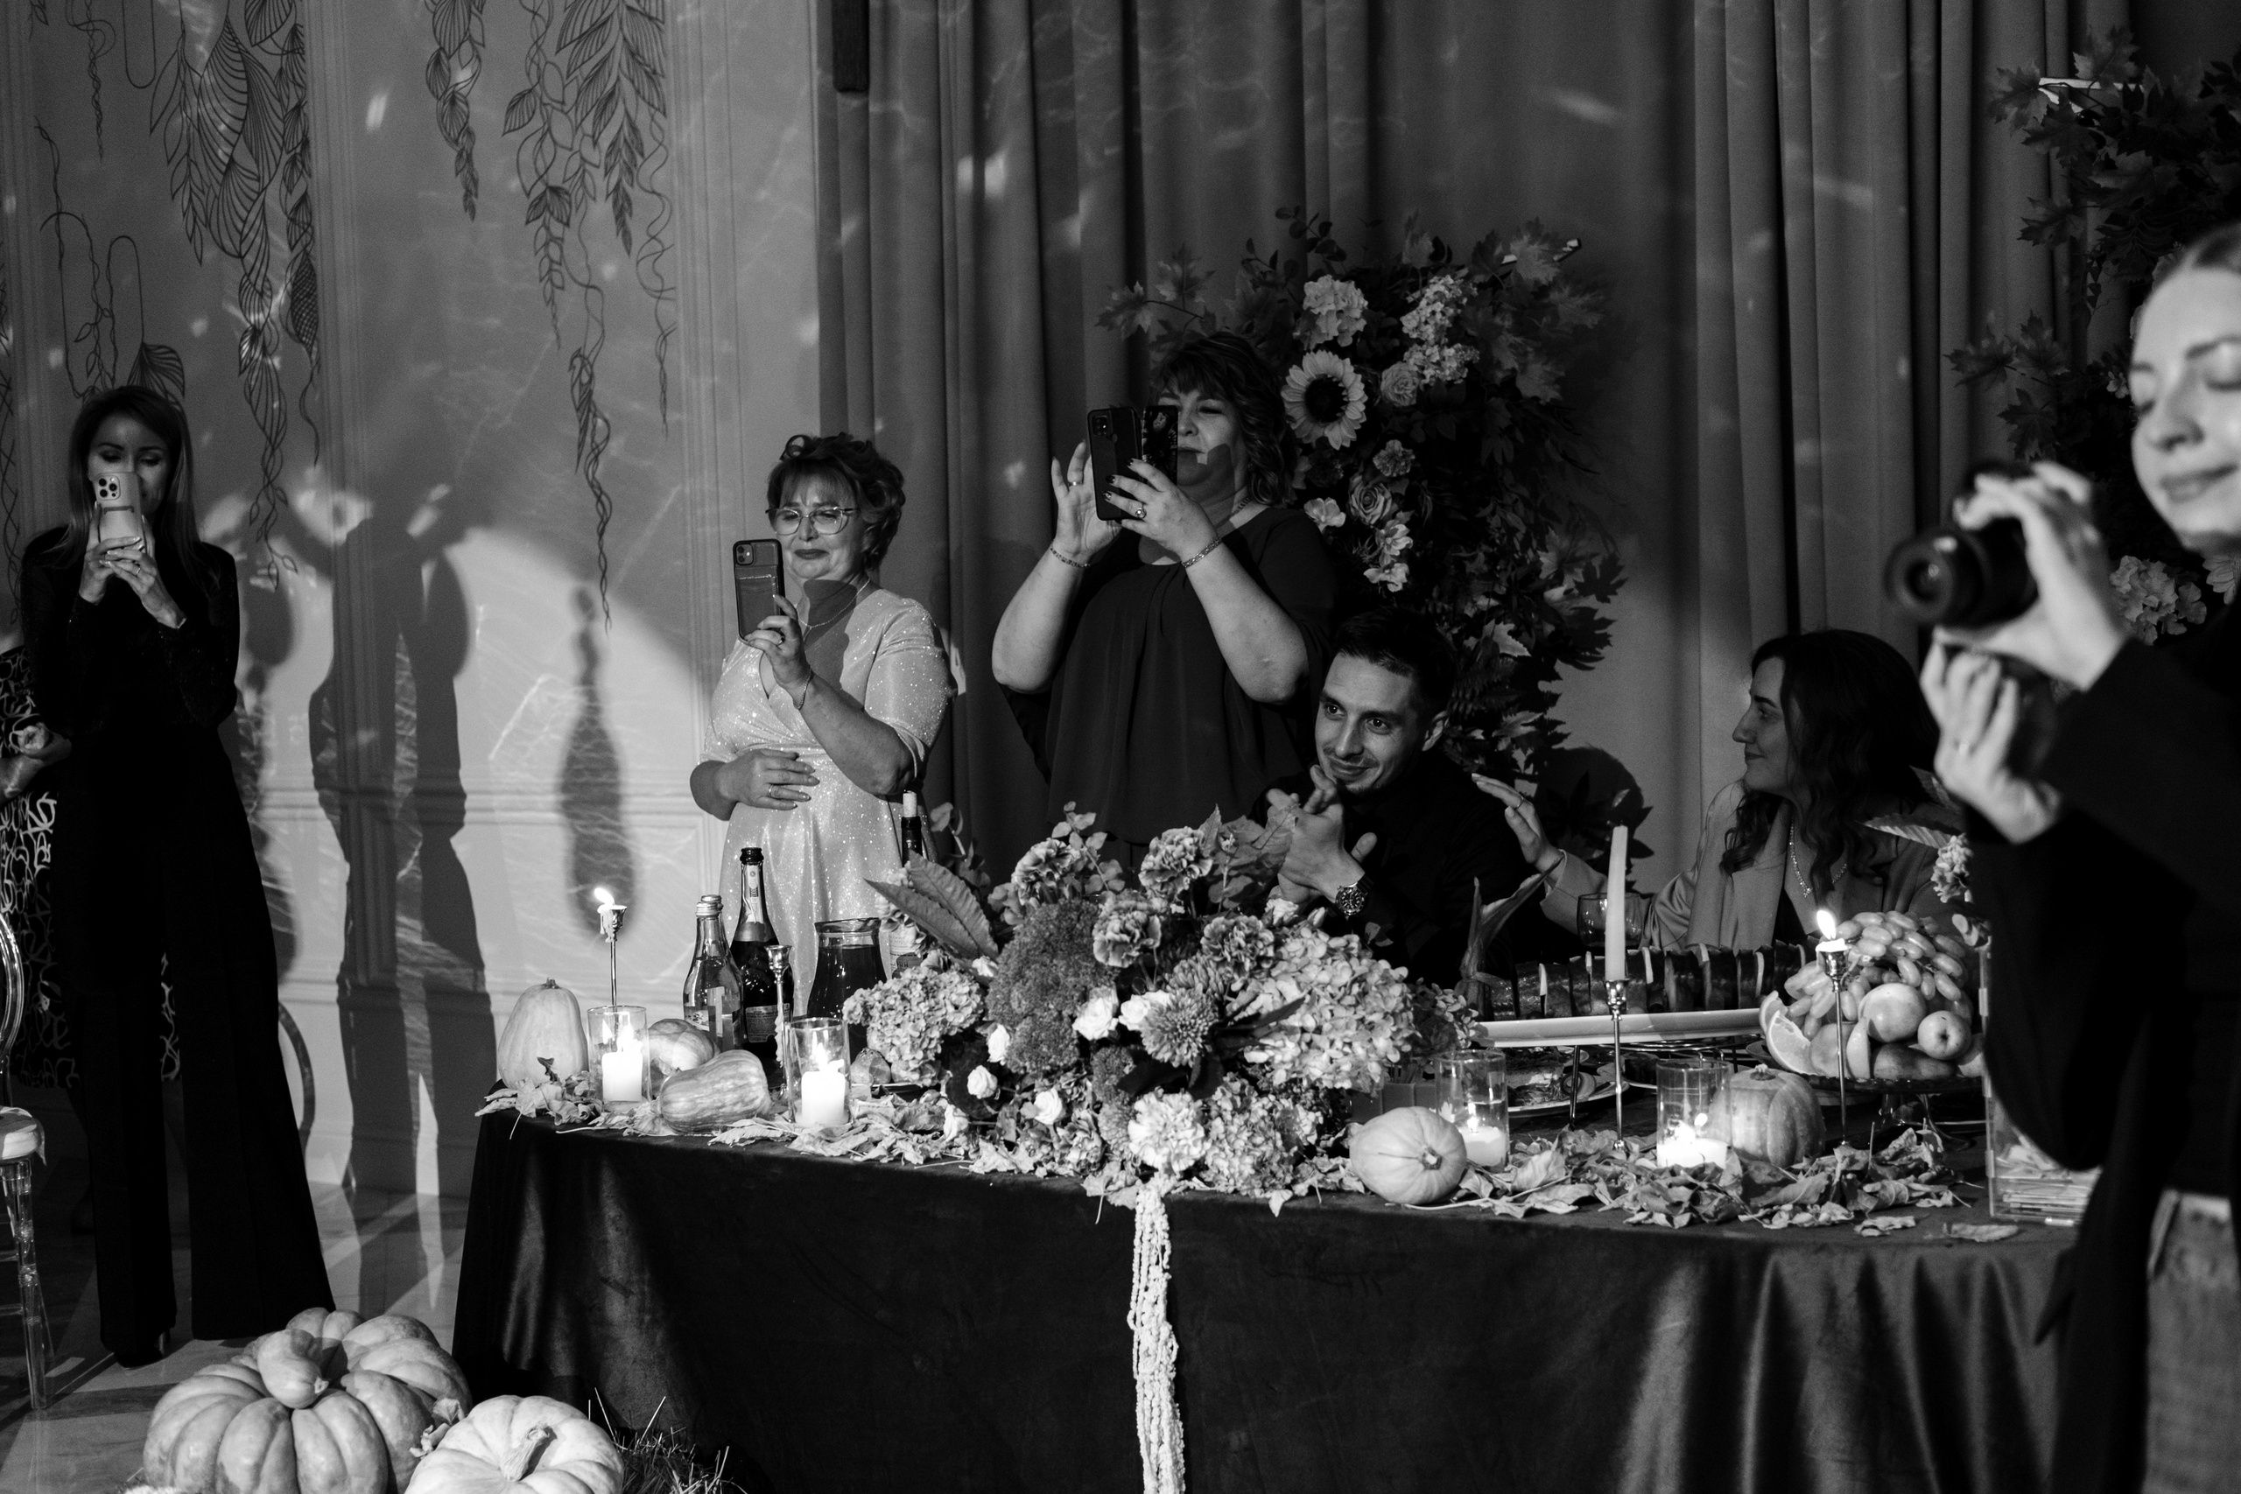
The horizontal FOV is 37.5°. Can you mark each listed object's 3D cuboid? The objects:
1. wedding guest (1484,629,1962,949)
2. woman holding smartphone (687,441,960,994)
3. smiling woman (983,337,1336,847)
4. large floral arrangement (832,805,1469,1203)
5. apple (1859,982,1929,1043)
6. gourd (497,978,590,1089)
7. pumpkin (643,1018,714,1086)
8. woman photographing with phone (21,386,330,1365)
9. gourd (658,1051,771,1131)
[{"bbox_3d":[0.857,0.492,4.478,0.680,1.270,0.750,1,5,27],"label":"wedding guest"},{"bbox_3d":[-0.486,0.291,5.402,0.460,1.590,0.450,1,5,29],"label":"woman holding smartphone"},{"bbox_3d":[0.100,0.228,5.157,0.560,1.725,0.500,1,5,27],"label":"smiling woman"},{"bbox_3d":[0.030,0.270,3.705,0.720,0.425,0.430,1,5,28],"label":"large floral arrangement"},{"bbox_3d":[0.853,0.293,3.639,0.073,0.069,0.073,1,5,28],"label":"apple"},{"bbox_3d":[-0.740,0.368,4.244,0.113,0.142,0.113,-2,5,0],"label":"gourd"},{"bbox_3d":[-0.562,0.389,4.196,0.105,0.088,0.105,0,5,17],"label":"pumpkin"},{"bbox_3d":[-1.711,0.218,5.955,0.540,1.710,0.420,-2,5,-9],"label":"woman photographing with phone"},{"bbox_3d":[-0.491,0.405,3.976,0.145,0.090,0.090,-4,6,-30],"label":"gourd"}]

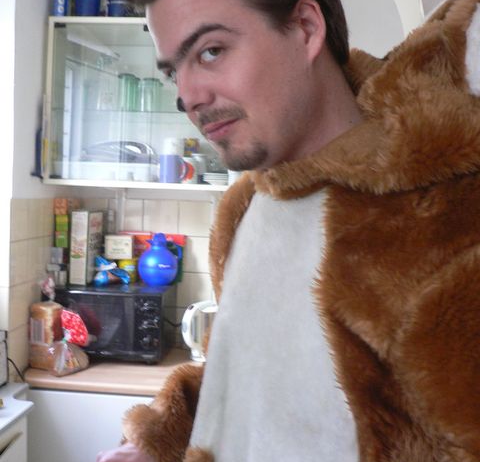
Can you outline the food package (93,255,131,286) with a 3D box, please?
[{"bbox_3d":[-0.512,0.159,2.584,0.132,0.118,0.090,3,4,5],"label":"food package"}]

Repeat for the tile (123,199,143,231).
[{"bbox_3d":[-0.482,-0.061,2.747,0.150,0.150,0.010,3,4,5],"label":"tile"}]

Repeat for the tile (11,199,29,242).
[{"bbox_3d":[-0.759,-0.035,2.218,0.010,0.150,0.145,3,4,5],"label":"tile"}]

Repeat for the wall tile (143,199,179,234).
[{"bbox_3d":[-0.333,-0.054,2.733,0.150,0.150,0.010,3,4,5],"label":"wall tile"}]

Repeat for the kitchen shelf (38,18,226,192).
[{"bbox_3d":[-0.318,-0.474,2.529,0.770,0.613,0.343,3,4,5],"label":"kitchen shelf"}]

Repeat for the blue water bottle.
[{"bbox_3d":[-0.324,0.115,2.594,0.178,0.218,0.160,2,4,-13],"label":"blue water bottle"}]

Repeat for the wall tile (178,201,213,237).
[{"bbox_3d":[-0.183,-0.047,2.719,0.150,0.150,0.010,3,4,5],"label":"wall tile"}]

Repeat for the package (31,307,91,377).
[{"bbox_3d":[-0.653,0.393,2.360,0.195,0.230,0.150,3,4,5],"label":"package"}]

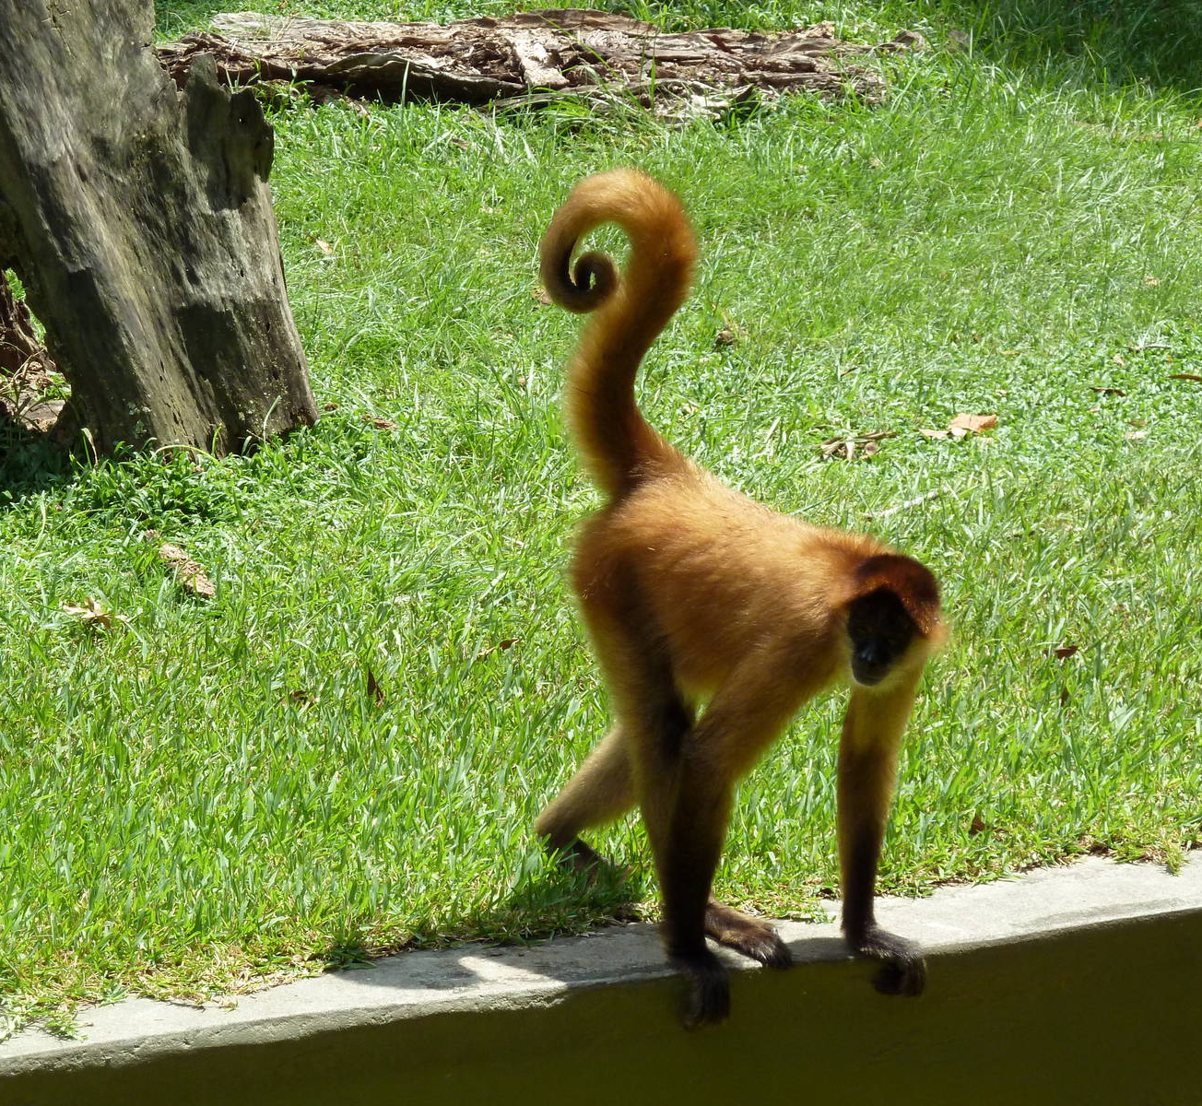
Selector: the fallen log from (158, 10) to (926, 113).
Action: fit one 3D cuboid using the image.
[{"bbox_3d":[-0.110,-0.869,9.668,1.400,0.140,0.320,0,17,0],"label":"fallen log"}]

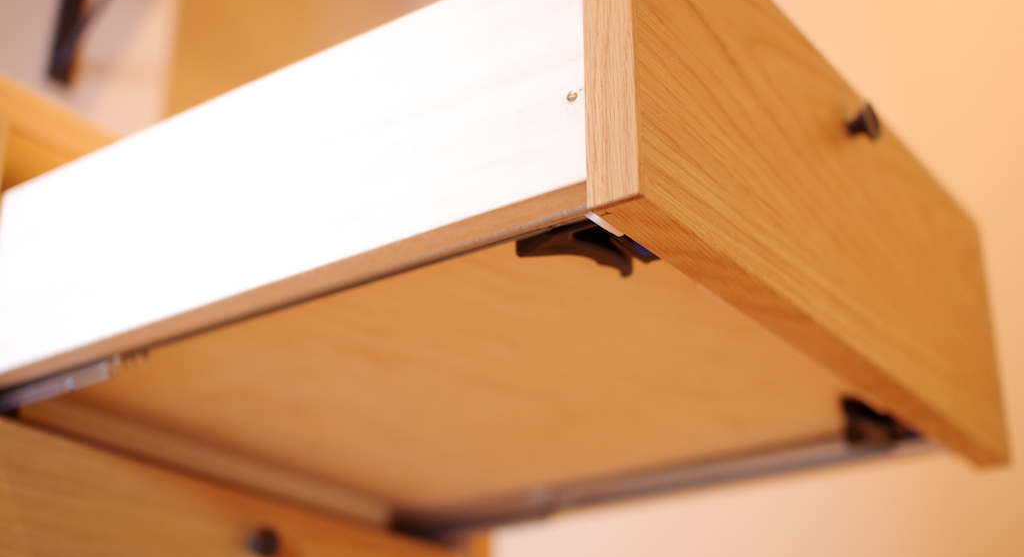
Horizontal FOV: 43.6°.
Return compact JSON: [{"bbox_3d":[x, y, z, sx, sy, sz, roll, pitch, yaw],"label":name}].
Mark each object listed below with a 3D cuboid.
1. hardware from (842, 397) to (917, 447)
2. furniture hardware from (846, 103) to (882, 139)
[{"bbox_3d":[0.200,0.079,0.697,0.058,0.015,0.063,-16,-29,33],"label":"hardware"},{"bbox_3d":[0.164,-0.073,0.604,0.013,0.018,0.018,-16,-29,33],"label":"furniture hardware"}]

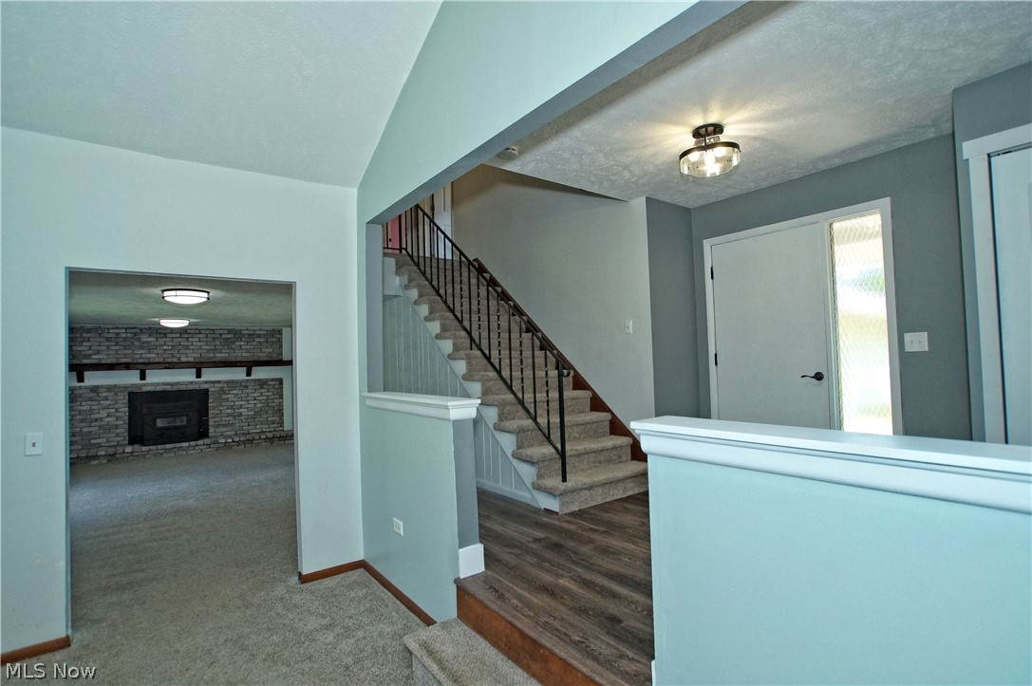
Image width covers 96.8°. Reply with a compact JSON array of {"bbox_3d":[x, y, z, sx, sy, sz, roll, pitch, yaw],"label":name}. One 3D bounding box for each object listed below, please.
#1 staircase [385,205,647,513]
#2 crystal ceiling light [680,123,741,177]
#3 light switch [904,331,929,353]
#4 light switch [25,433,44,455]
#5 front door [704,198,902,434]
[{"bbox_3d":[-0.151,-0.247,4.763,1.050,3.120,2.760,-1,-2,-37],"label":"staircase"},{"bbox_3d":[1.163,-1.173,2.759,0.332,0.222,0.332,-1,-2,-39],"label":"crystal ceiling light"},{"bbox_3d":[2.661,-0.004,3.045,0.012,0.121,0.118,-1,-2,-39],"label":"light switch"},{"bbox_3d":[-2.712,0.575,2.580,0.072,0.119,0.012,-1,-2,-35],"label":"light switch"},{"bbox_3d":[2.201,0.104,3.659,0.090,2.150,1.380,-1,-2,-39],"label":"front door"}]

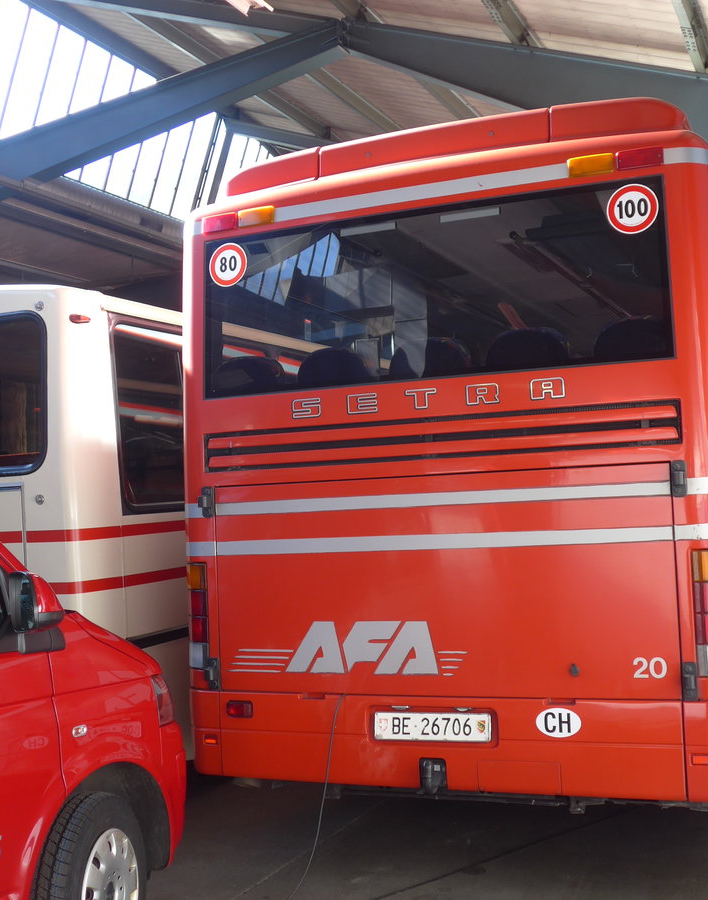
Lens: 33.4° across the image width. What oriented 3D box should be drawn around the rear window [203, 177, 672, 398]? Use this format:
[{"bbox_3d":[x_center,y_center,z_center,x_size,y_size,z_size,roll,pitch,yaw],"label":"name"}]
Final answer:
[{"bbox_3d":[0.272,-0.652,4.984,2.091,0.732,0.060,-4,-7,23],"label":"rear window"}]

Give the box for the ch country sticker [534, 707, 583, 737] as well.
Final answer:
[{"bbox_3d":[0.804,1.069,4.616,0.180,0.116,0.008,-4,-4,23],"label":"ch country sticker"}]

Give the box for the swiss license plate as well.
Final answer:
[{"bbox_3d":[0.321,1.138,4.835,0.510,0.113,0.015,-4,-4,23],"label":"swiss license plate"}]

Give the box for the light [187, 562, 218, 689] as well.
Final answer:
[{"bbox_3d":[-0.702,0.754,5.346,0.170,0.475,0.130,-4,-4,23],"label":"light"}]

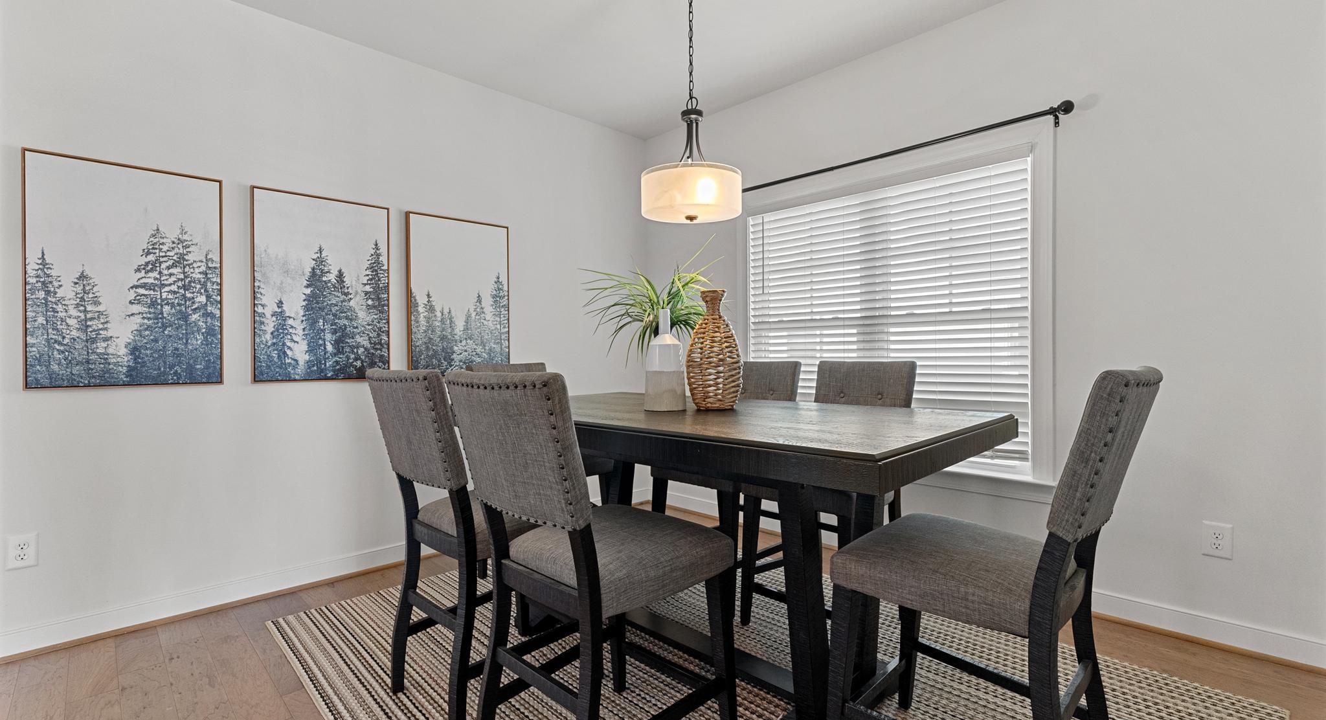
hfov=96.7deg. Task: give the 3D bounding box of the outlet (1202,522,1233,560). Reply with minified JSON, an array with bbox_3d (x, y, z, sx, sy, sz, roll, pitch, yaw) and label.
[{"bbox_3d":[2.096,0.681,2.228,0.010,0.127,0.081,-1,1,-44],"label":"outlet"}]

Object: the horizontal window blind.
[{"bbox_3d":[1.128,-0.222,3.253,0.055,1.418,1.592,-1,1,-44],"label":"horizontal window blind"}]

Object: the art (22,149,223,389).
[{"bbox_3d":[-2.184,-0.341,2.424,0.607,0.906,0.035,-1,1,-44],"label":"art"}]

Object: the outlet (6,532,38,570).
[{"bbox_3d":[-2.412,0.722,2.219,0.080,0.125,0.008,-1,1,-44],"label":"outlet"}]

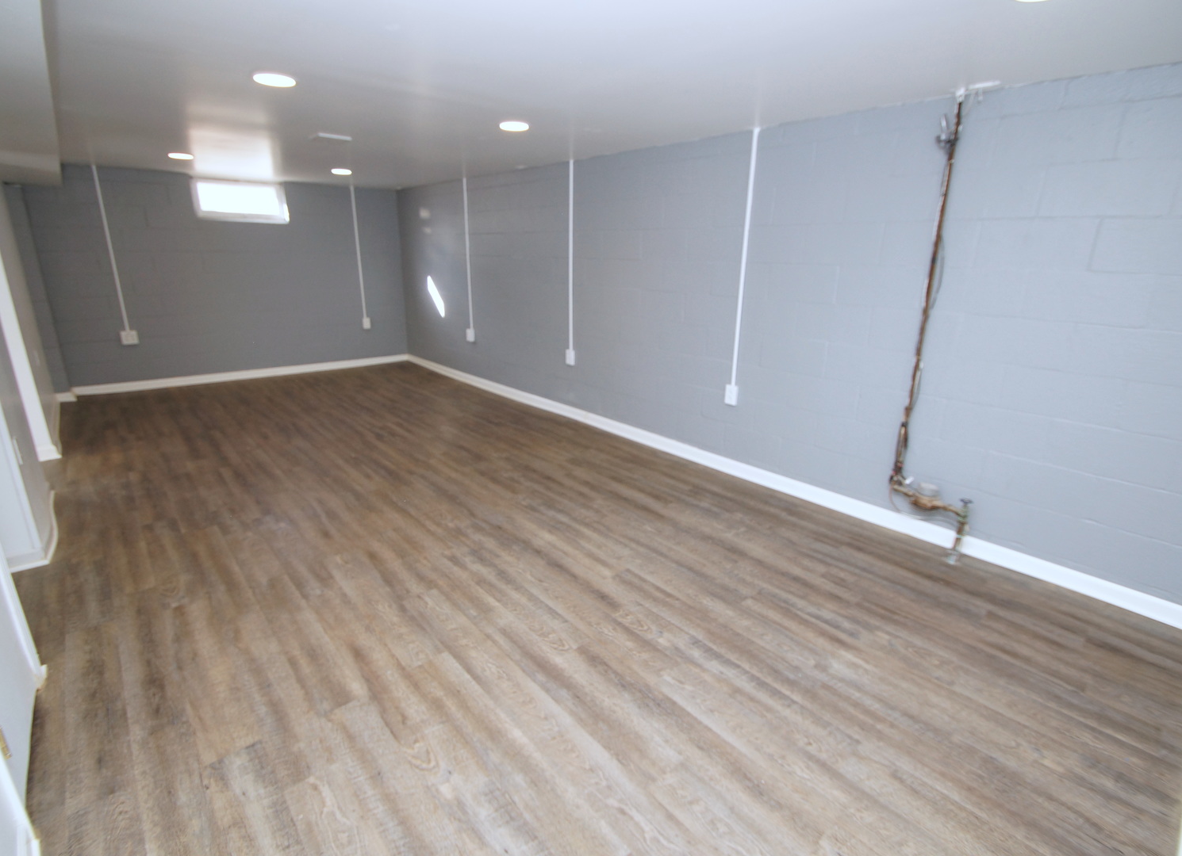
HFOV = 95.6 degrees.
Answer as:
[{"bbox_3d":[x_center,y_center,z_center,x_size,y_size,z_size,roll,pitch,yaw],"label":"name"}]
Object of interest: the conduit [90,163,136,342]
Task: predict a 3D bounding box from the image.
[{"bbox_3d":[-4.478,-1.591,5.017,0.115,1.614,0.045,-10,21,-36],"label":"conduit"}]

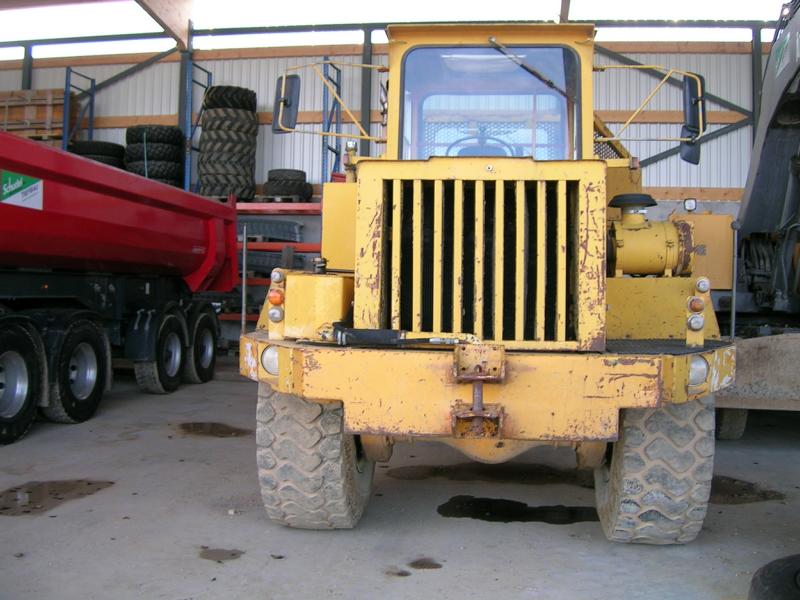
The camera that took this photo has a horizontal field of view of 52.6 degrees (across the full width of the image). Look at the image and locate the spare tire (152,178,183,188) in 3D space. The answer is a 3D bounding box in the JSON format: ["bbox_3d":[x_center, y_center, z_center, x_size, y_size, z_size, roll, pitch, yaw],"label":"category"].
[{"bbox_3d":[-4.835,-2.150,15.900,1.080,0.330,1.080,1,0,10],"label":"spare tire"}]

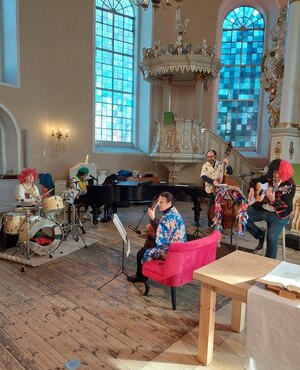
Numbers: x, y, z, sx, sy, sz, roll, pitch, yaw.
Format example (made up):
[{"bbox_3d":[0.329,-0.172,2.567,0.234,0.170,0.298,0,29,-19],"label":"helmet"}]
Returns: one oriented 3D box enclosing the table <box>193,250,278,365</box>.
[{"bbox_3d":[1.186,1.152,2.283,1.500,0.750,0.800,8,9,41],"label":"table"}]

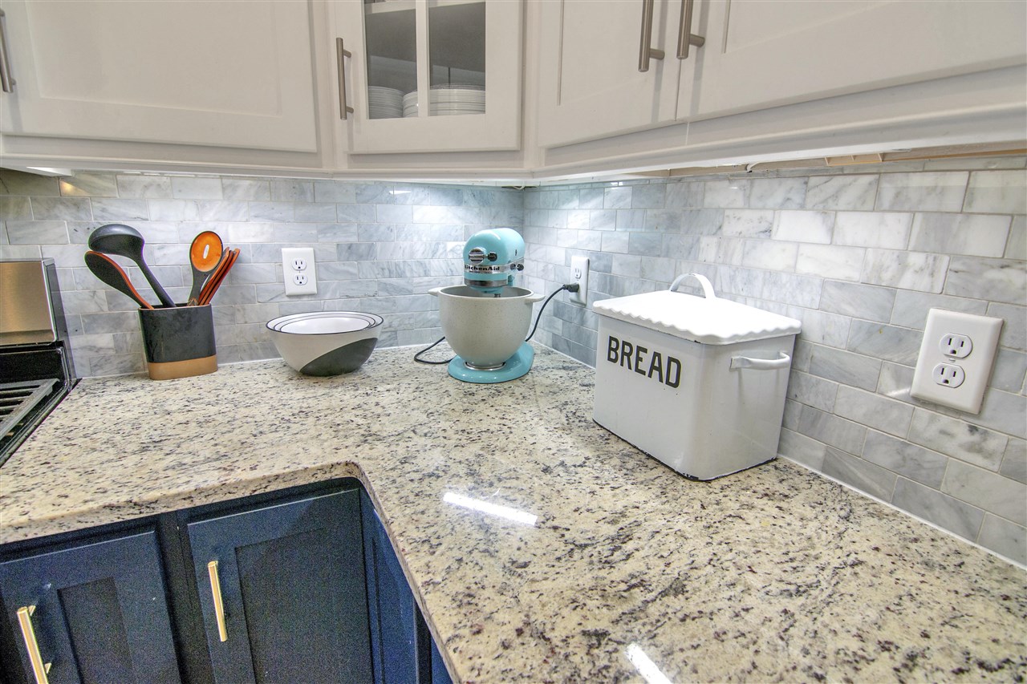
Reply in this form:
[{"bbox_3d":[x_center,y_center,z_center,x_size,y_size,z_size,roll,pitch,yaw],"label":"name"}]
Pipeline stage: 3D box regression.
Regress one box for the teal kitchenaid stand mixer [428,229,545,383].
[{"bbox_3d":[-0.047,-0.117,1.207,0.270,0.357,0.355,4,16,9],"label":"teal kitchenaid stand mixer"}]

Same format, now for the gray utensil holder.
[{"bbox_3d":[-0.790,-0.003,1.077,0.142,0.166,0.075,-7,17,-28],"label":"gray utensil holder"}]

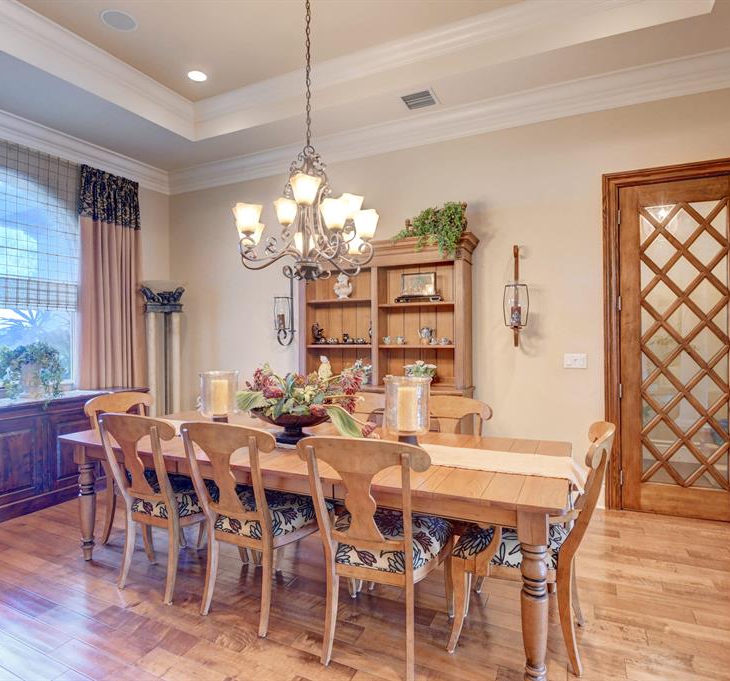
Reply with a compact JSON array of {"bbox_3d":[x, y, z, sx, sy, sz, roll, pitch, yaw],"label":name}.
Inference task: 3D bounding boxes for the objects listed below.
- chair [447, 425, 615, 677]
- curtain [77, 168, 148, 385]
[{"bbox_3d":[0.781,0.884,1.980,0.639,0.989,0.538,-1,0,26],"label":"chair"},{"bbox_3d":[-2.537,-0.172,4.295,0.150,2.990,0.600,-1,1,29],"label":"curtain"}]

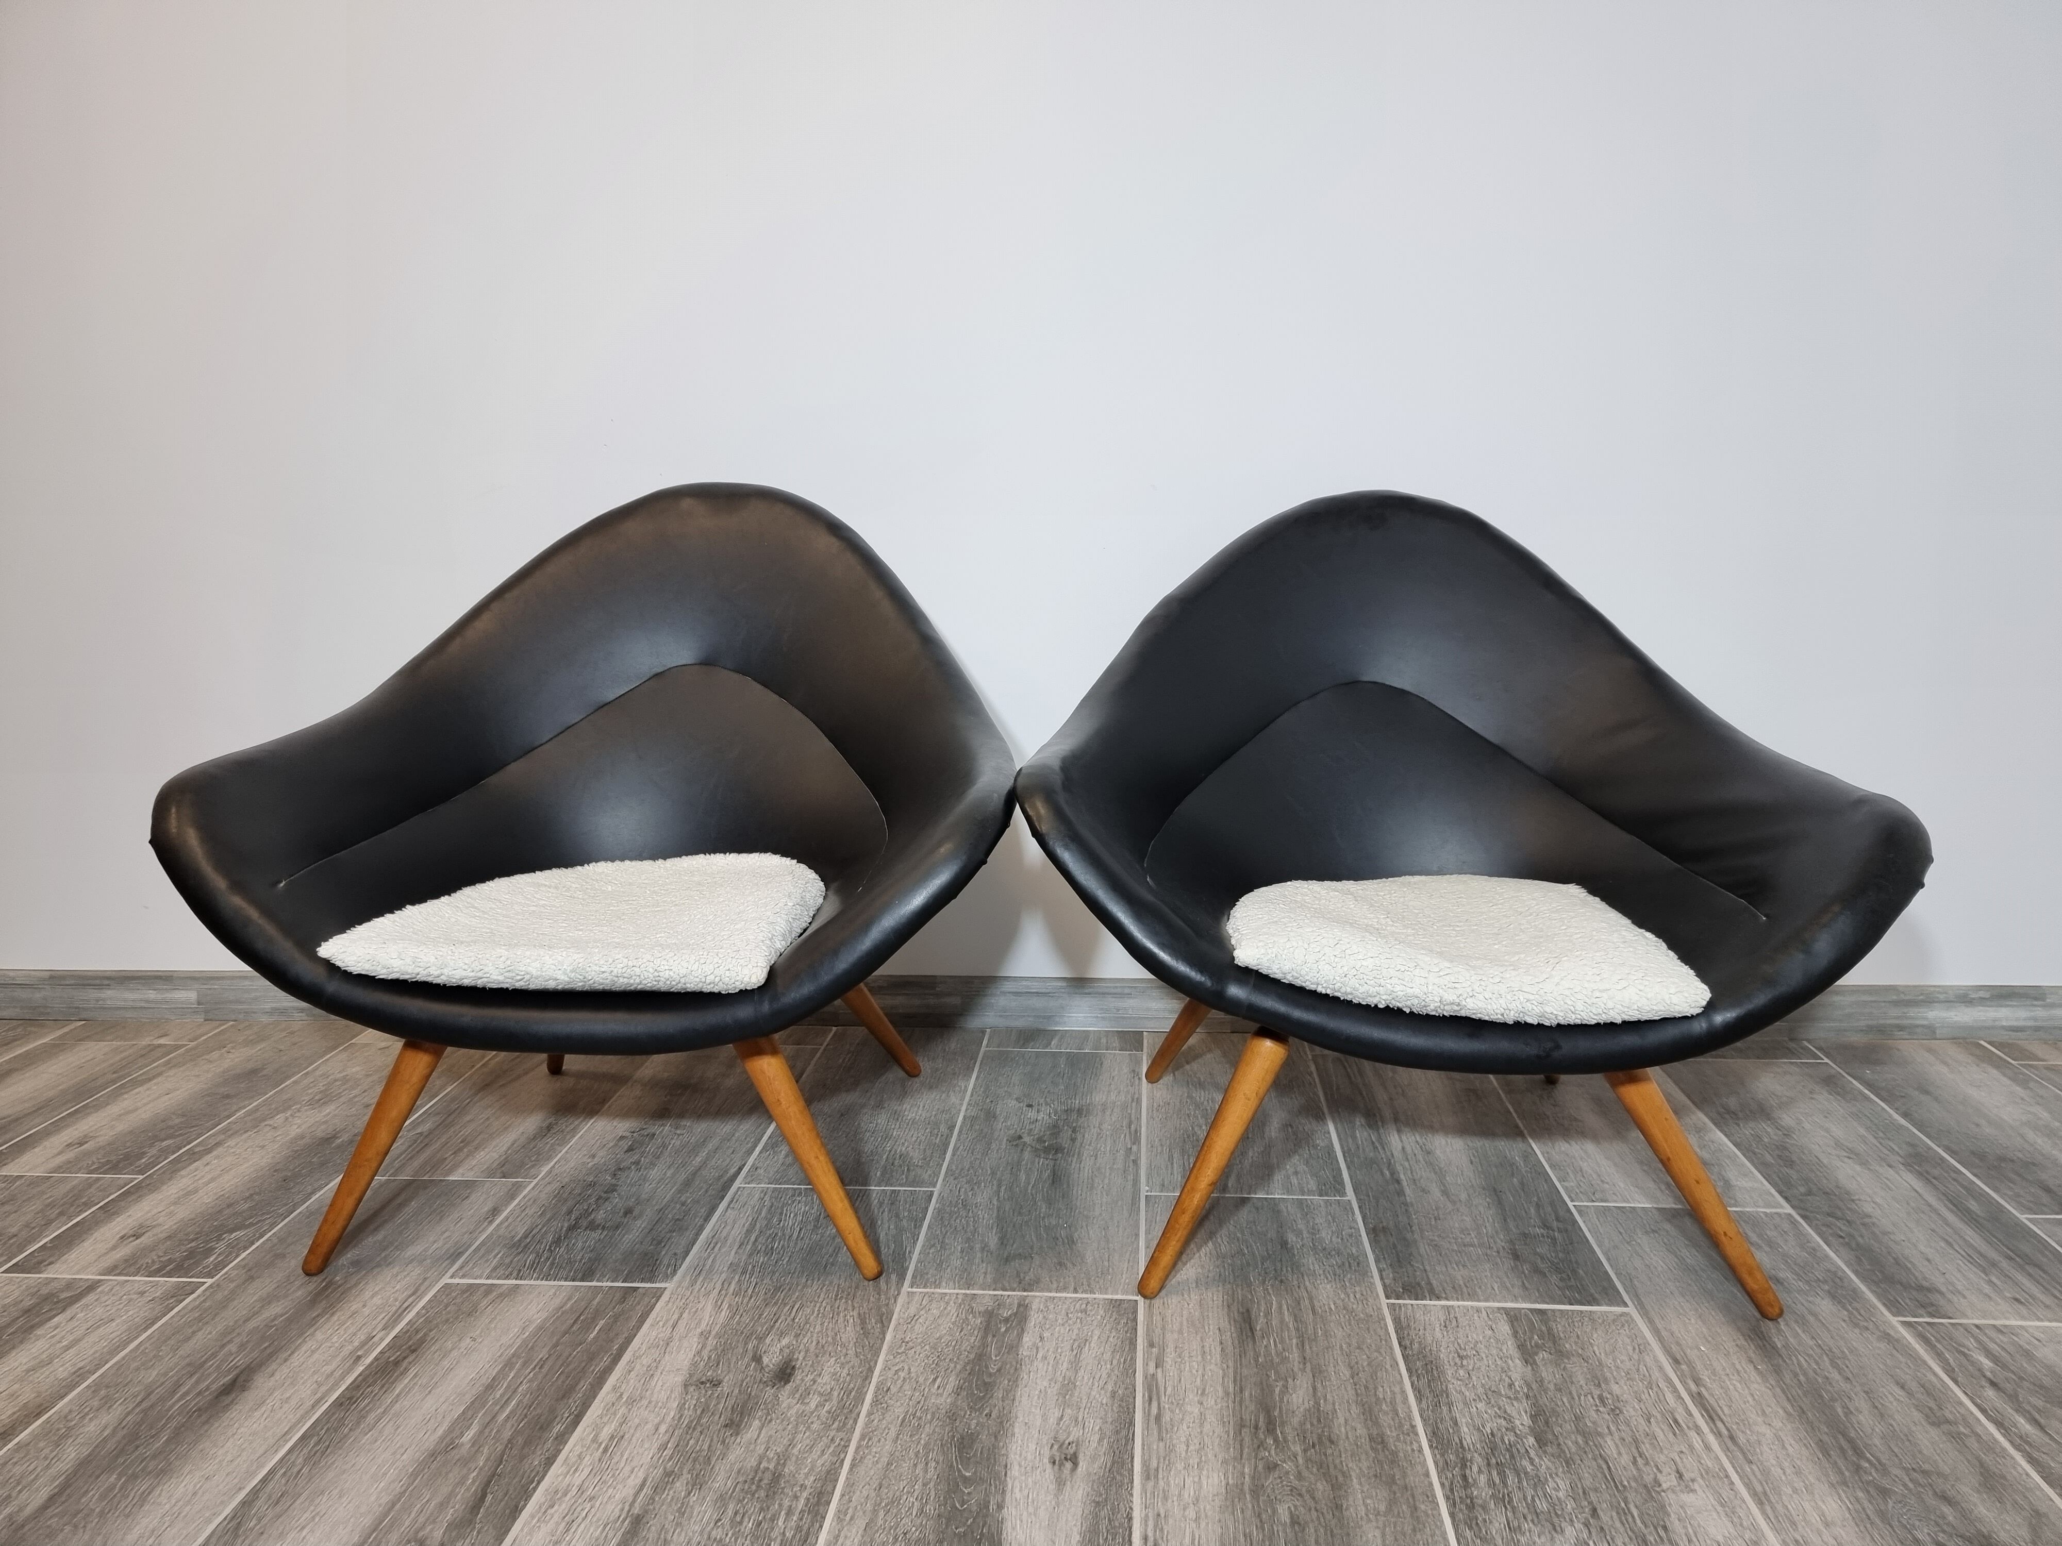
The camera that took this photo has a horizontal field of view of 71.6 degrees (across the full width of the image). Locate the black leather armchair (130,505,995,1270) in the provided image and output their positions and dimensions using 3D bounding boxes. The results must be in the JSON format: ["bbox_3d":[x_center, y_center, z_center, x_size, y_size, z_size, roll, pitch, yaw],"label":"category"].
[{"bbox_3d":[-0.391,0.060,1.469,0.795,0.704,0.627,0,10,4],"label":"black leather armchair"}]

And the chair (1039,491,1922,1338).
[{"bbox_3d":[0.377,0.067,1.402,0.787,0.689,0.627,0,10,7],"label":"chair"}]

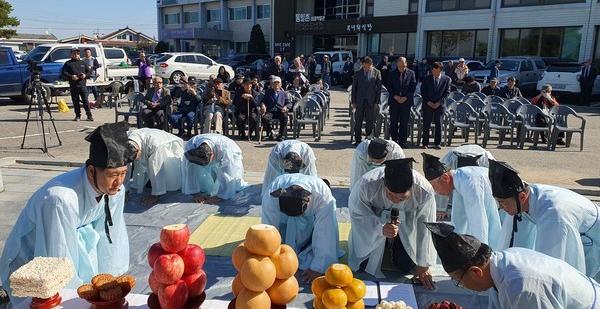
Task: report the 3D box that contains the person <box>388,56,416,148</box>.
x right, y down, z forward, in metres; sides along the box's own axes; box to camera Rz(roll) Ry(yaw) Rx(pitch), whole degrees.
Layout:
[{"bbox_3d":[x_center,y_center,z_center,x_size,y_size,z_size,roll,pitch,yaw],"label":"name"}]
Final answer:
[{"bbox_3d":[1.901,-0.925,8.149,0.507,1.648,0.351,3,12,10],"label":"person"}]

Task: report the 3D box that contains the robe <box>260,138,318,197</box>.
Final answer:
[{"bbox_3d":[-0.122,0.112,5.240,0.600,0.640,1.000,1,12,0],"label":"robe"}]

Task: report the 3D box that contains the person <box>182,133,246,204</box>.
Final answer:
[{"bbox_3d":[-0.972,0.104,5.191,0.580,0.640,0.820,5,13,17],"label":"person"}]

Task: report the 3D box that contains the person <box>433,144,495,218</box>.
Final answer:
[{"bbox_3d":[1.796,0.249,4.954,0.640,0.670,0.930,4,12,14],"label":"person"}]

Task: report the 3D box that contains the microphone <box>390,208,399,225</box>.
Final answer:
[{"bbox_3d":[0.635,0.481,2.995,0.052,0.230,0.052,5,6,-1],"label":"microphone"}]

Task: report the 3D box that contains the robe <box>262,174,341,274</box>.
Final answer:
[{"bbox_3d":[0.000,0.466,3.598,0.600,0.640,0.950,1,12,0],"label":"robe"}]

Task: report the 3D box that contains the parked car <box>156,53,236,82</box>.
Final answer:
[{"bbox_3d":[-6.261,-5.008,26.461,4.500,1.700,1.850,-9,16,-39],"label":"parked car"}]

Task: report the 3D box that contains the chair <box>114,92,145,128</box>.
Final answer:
[{"bbox_3d":[-3.766,-1.043,10.257,0.560,0.790,0.560,3,12,11],"label":"chair"}]

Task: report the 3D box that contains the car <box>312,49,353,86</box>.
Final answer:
[{"bbox_3d":[2.747,-5.358,28.192,1.750,1.980,4.800,12,16,42],"label":"car"}]

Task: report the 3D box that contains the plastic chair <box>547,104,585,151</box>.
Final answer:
[{"bbox_3d":[4.921,-0.502,8.456,0.560,0.790,0.560,2,12,7],"label":"plastic chair"}]

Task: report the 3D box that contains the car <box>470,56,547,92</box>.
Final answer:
[{"bbox_3d":[9.972,-3.491,20.745,5.300,1.760,1.840,-10,17,-43],"label":"car"}]

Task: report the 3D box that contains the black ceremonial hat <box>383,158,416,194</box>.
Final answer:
[{"bbox_3d":[0.672,0.149,3.046,0.210,0.230,0.200,3,42,7],"label":"black ceremonial hat"}]

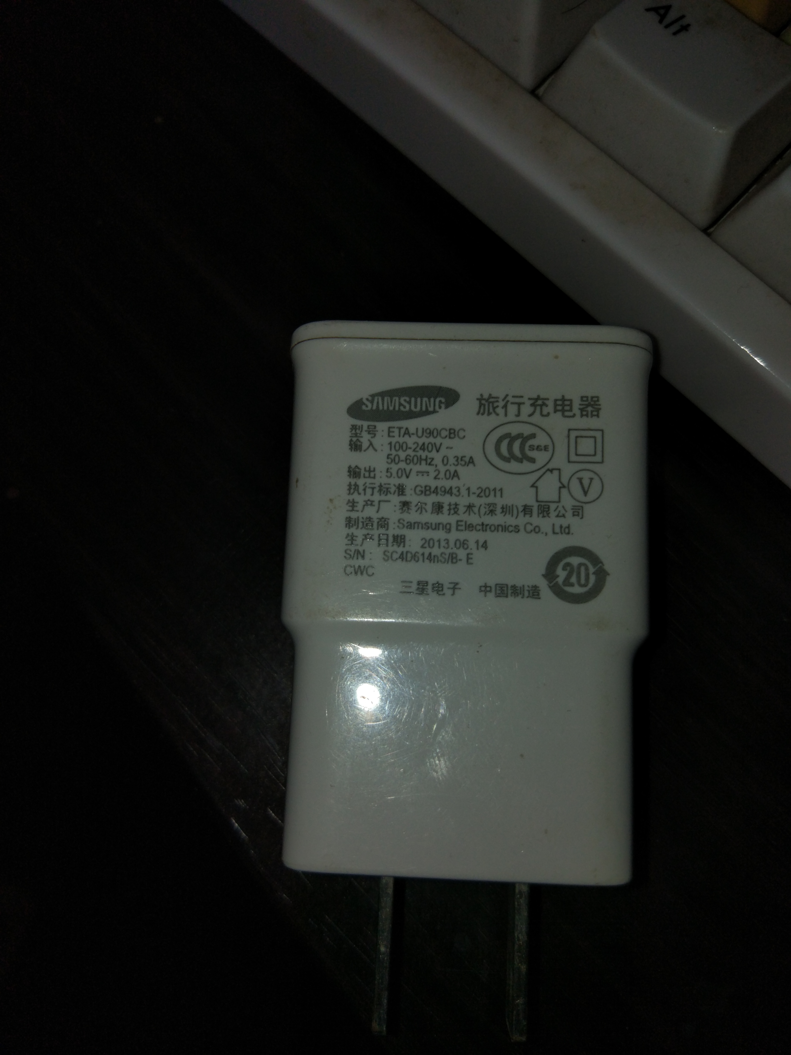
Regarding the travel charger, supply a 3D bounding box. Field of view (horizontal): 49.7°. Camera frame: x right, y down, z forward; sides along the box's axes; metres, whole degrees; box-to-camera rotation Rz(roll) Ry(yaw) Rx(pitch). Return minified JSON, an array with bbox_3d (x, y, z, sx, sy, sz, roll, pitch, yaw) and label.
[{"bbox_3d":[0.007,0.015,0.085,0.034,0.023,0.066,2,83,2],"label":"travel charger"}]

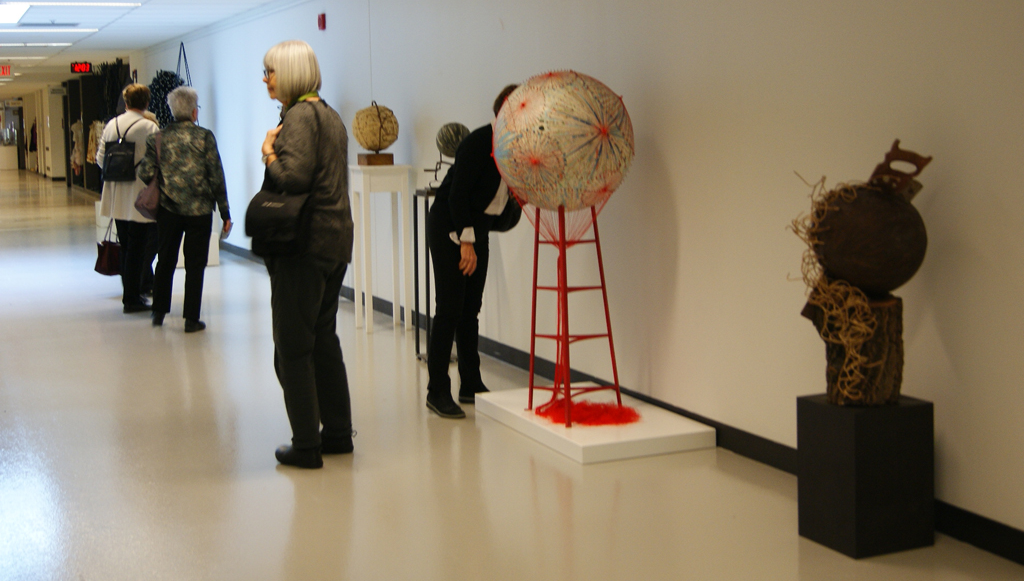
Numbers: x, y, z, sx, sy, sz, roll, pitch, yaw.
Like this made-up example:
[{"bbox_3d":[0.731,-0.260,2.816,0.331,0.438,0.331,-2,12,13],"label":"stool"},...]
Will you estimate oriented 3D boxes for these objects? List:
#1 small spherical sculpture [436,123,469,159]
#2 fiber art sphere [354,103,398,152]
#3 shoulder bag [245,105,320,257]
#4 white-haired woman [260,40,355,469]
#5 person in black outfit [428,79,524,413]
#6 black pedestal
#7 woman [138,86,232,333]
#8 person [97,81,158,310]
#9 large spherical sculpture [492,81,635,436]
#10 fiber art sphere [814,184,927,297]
[{"bbox_3d":[-0.338,-0.871,7.412,0.203,0.203,0.203,-1,7,0],"label":"small spherical sculpture"},{"bbox_3d":[-0.892,-1.065,8.364,0.300,0.310,0.300,-1,7,0],"label":"fiber art sphere"},{"bbox_3d":[-0.895,-0.423,4.970,0.260,0.585,0.170,2,8,22],"label":"shoulder bag"},{"bbox_3d":[-0.830,-0.158,5.197,0.400,1.690,0.500,1,8,17],"label":"white-haired woman"},{"bbox_3d":[-0.162,-0.181,6.021,0.580,1.500,0.460,3,8,27],"label":"person in black outfit"},{"bbox_3d":[1.129,0.575,4.090,0.305,0.459,0.285,-4,8,-24],"label":"black pedestal"},{"bbox_3d":[-2.209,-0.551,8.660,0.600,1.650,0.380,-1,7,-3],"label":"woman"},{"bbox_3d":[-2.890,-0.698,9.660,0.470,1.690,0.420,-1,7,2],"label":"person"},{"bbox_3d":[0.246,-0.195,5.517,0.610,1.490,0.610,-1,7,0],"label":"large spherical sculpture"},{"bbox_3d":[1.120,-0.156,3.993,0.345,0.345,0.345,-1,7,0],"label":"fiber art sphere"}]

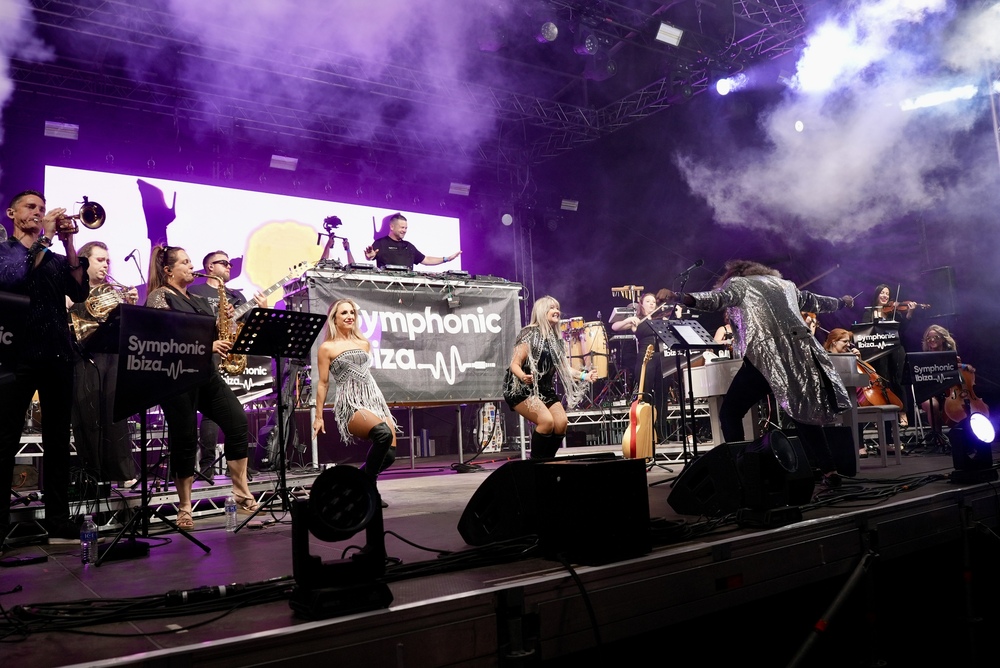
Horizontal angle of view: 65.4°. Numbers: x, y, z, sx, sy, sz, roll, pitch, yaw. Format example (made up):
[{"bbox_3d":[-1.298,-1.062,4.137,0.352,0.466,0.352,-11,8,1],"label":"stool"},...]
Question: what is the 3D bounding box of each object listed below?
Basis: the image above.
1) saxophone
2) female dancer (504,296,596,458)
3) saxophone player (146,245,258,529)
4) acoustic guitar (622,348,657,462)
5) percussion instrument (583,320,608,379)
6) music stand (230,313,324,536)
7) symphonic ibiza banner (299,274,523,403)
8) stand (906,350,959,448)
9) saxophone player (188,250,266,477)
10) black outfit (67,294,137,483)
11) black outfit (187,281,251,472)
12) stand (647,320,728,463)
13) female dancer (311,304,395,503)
[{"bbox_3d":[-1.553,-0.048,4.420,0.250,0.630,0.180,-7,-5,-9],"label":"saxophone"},{"bbox_3d":[0.393,0.451,6.056,0.650,1.460,0.620,-7,-7,41],"label":"female dancer"},{"bbox_3d":[-1.831,0.306,4.790,0.550,1.688,0.580,-6,-6,29],"label":"saxophone player"},{"bbox_3d":[1.277,0.616,6.900,0.130,1.030,0.390,7,2,43],"label":"acoustic guitar"},{"bbox_3d":[1.184,0.197,9.600,0.350,0.720,0.350,-2,-6,0],"label":"percussion instrument"},{"bbox_3d":[-1.359,0.498,4.842,0.550,1.277,0.550,2,-7,-37],"label":"music stand"},{"bbox_3d":[-0.760,0.077,7.531,2.380,1.170,0.060,2,-7,-37],"label":"symphonic ibiza banner"},{"bbox_3d":[4.397,0.663,7.969,0.520,0.980,0.440,-4,-6,8],"label":"stand"},{"bbox_3d":[-2.139,0.222,6.049,0.570,1.770,0.440,2,-8,-43],"label":"saxophone player"},{"bbox_3d":[-2.922,0.401,5.720,0.360,1.460,0.460,-6,-7,30],"label":"black outfit"},{"bbox_3d":[-2.181,0.330,6.050,0.490,1.480,0.340,2,-8,-43],"label":"black outfit"},{"bbox_3d":[1.443,0.488,5.920,0.520,1.210,0.470,0,-7,-28],"label":"stand"},{"bbox_3d":[-1.009,0.470,5.399,0.520,1.411,0.550,2,-7,-37],"label":"female dancer"}]

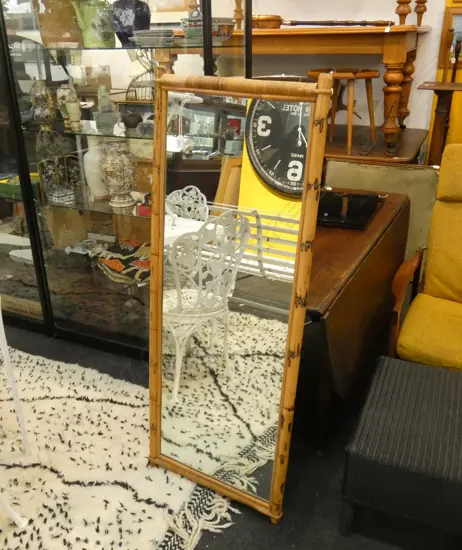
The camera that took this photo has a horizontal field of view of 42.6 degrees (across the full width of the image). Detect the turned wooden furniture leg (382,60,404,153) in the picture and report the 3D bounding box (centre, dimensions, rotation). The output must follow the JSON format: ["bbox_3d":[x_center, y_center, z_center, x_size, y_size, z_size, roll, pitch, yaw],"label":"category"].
[{"bbox_3d":[1.067,-1.116,3.937,0.132,0.575,0.132,7,24,19],"label":"turned wooden furniture leg"}]

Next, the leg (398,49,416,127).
[{"bbox_3d":[1.380,-1.472,4.717,0.132,0.615,0.132,7,24,19],"label":"leg"}]

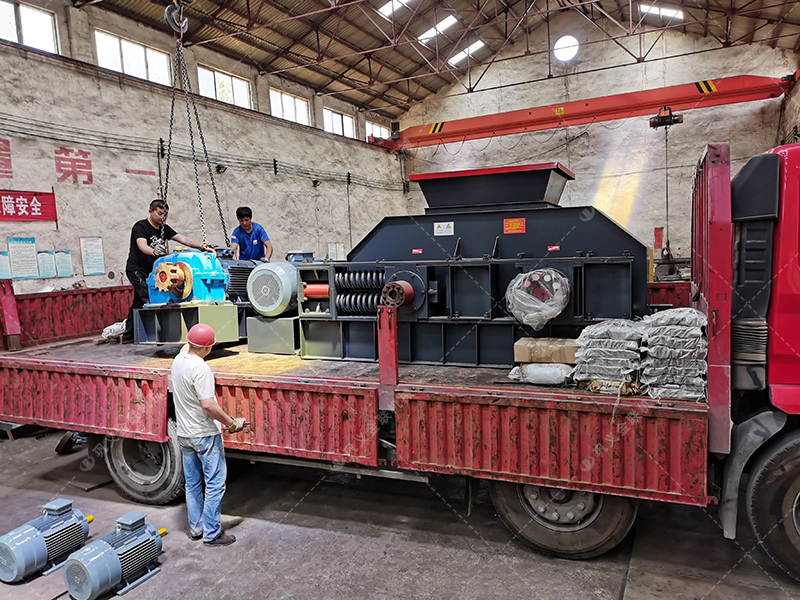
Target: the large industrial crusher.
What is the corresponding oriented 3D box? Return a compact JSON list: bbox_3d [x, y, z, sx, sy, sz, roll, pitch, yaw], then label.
[{"bbox_3d":[0.649,-0.301,5.624,3.130,1.672,1.450,0,5,24],"label":"large industrial crusher"}]

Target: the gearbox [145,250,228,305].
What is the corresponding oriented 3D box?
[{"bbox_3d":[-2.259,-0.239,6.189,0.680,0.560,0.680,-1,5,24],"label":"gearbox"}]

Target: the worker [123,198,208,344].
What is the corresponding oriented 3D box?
[{"bbox_3d":[-2.759,-0.343,6.980,0.850,1.680,0.650,1,6,40],"label":"worker"}]

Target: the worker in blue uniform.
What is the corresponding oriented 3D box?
[{"bbox_3d":[-1.733,-0.317,7.266,0.560,1.600,0.550,-3,5,0],"label":"worker in blue uniform"}]

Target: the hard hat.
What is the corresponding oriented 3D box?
[{"bbox_3d":[-1.579,0.278,4.780,0.220,0.165,0.265,14,21,41],"label":"hard hat"}]

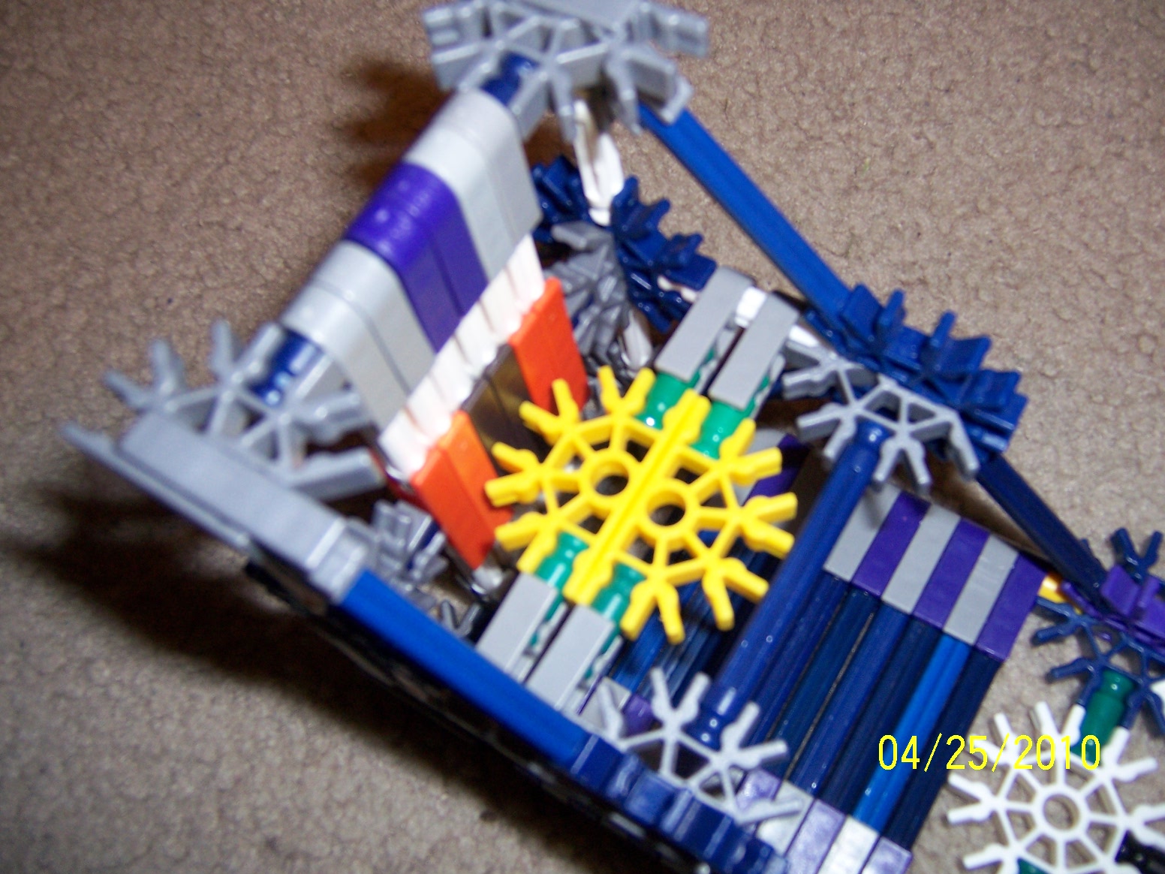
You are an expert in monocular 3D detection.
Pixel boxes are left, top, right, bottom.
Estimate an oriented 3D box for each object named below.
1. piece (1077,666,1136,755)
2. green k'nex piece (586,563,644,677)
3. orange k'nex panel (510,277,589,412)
[{"bbox_3d":[0.094,0.052,0.204,0.006,0.006,0.017,27,72,19],"label":"piece"},{"bbox_3d":[0.004,0.027,0.165,0.006,0.006,0.017,27,72,19],"label":"green k'nex piece"},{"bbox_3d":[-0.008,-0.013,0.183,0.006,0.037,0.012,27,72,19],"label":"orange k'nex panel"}]

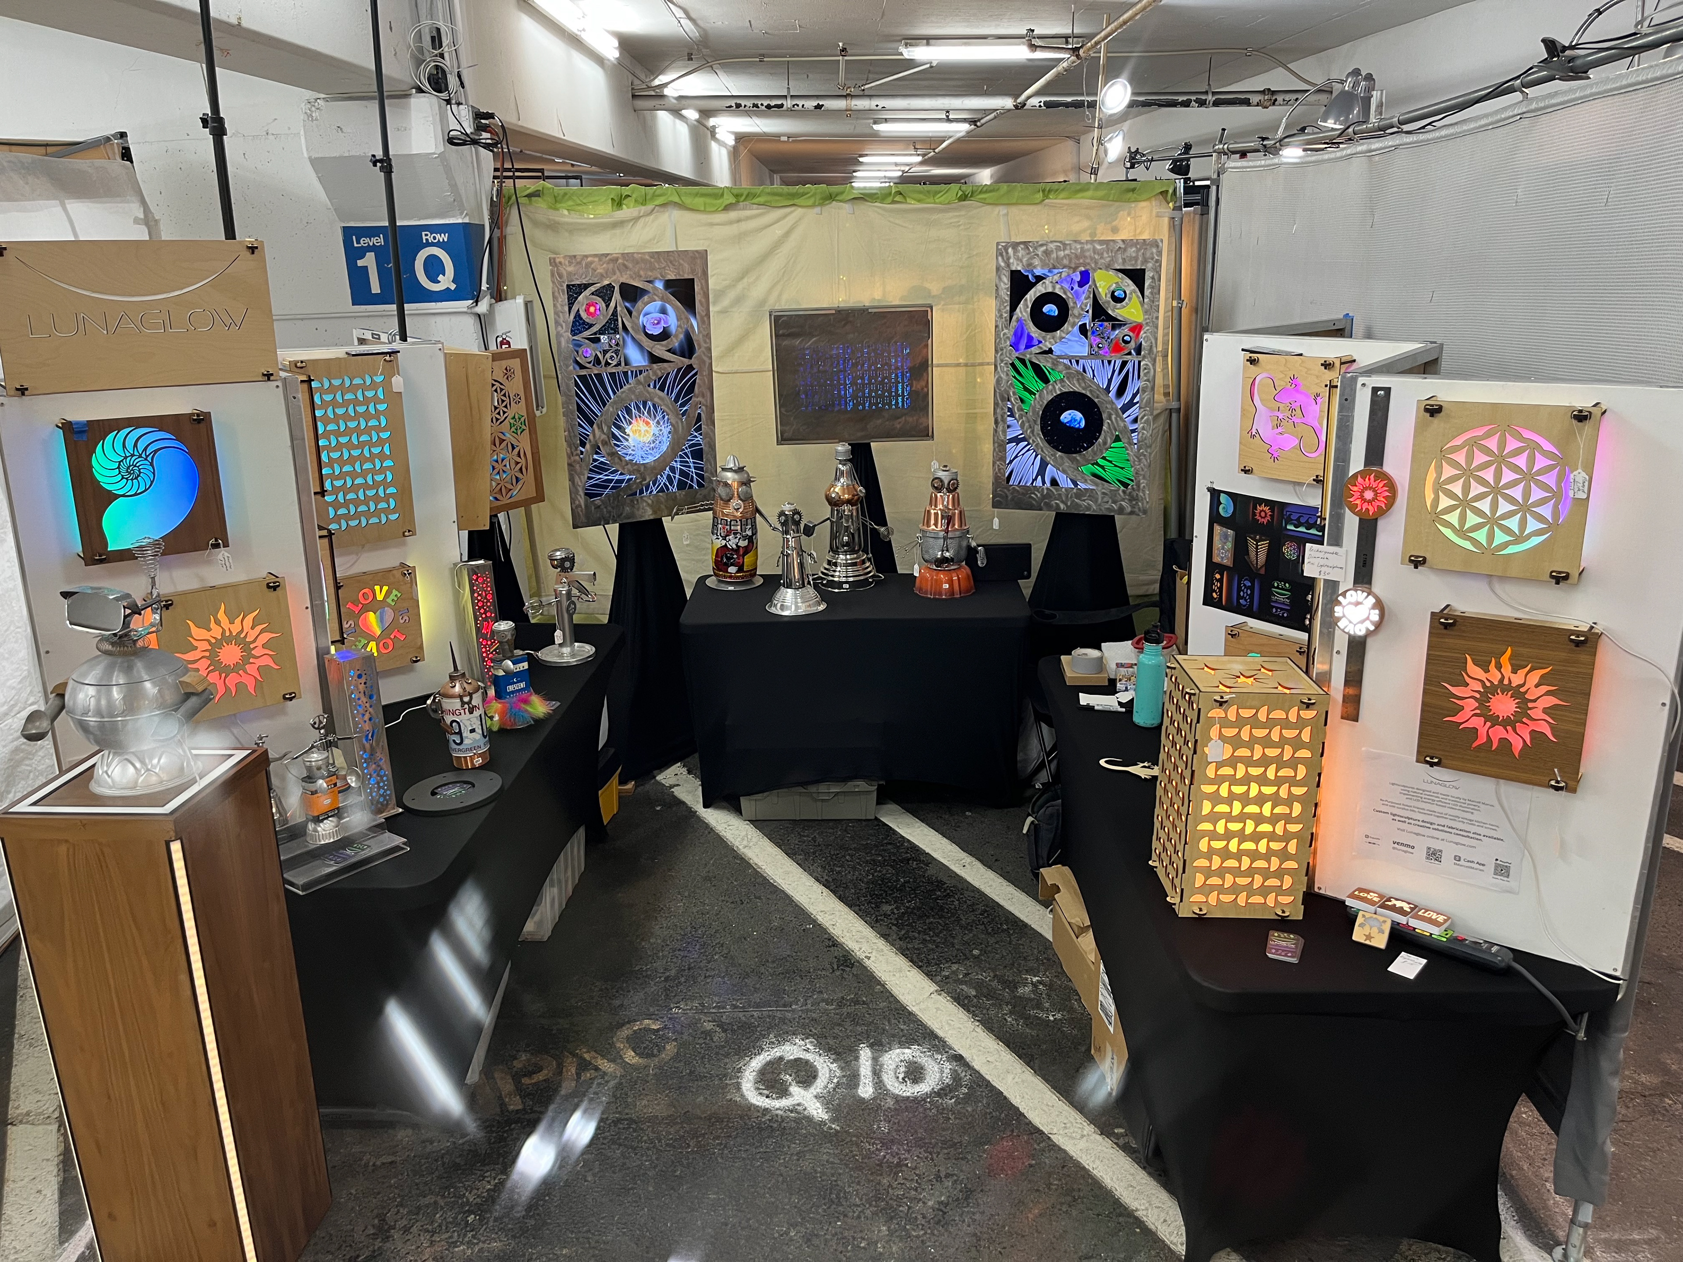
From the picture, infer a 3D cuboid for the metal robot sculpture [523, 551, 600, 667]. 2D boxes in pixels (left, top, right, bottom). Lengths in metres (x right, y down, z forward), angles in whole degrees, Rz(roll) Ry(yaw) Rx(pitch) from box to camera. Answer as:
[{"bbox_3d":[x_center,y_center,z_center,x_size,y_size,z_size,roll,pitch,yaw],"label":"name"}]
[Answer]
[{"bbox_3d":[-0.878,-0.082,3.967,0.200,0.340,0.170,4,17,17],"label":"metal robot sculpture"}]

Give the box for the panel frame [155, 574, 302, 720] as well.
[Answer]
[{"bbox_3d":[-1.297,0.037,2.669,0.257,0.272,0.055,-14,20,-38],"label":"panel frame"}]

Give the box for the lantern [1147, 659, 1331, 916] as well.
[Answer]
[{"bbox_3d":[0.754,0.293,2.412,0.230,0.445,0.235,0,16,3],"label":"lantern"}]

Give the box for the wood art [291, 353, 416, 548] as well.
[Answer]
[{"bbox_3d":[-1.298,-0.476,3.355,0.282,0.485,0.055,-15,21,-41],"label":"wood art"}]

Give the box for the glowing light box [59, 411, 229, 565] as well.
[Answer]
[{"bbox_3d":[-1.379,-0.287,2.510,0.260,0.276,0.055,-14,20,-38],"label":"glowing light box"}]

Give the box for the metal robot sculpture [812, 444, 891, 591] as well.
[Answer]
[{"bbox_3d":[0.024,-0.432,4.788,0.300,0.530,0.220,-3,16,-5],"label":"metal robot sculpture"}]

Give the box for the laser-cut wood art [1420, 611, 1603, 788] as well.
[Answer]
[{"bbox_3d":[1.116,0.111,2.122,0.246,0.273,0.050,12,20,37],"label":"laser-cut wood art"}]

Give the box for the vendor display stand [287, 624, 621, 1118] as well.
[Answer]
[{"bbox_3d":[-1.148,0.595,3.558,0.760,0.725,1.870,0,16,3],"label":"vendor display stand"}]

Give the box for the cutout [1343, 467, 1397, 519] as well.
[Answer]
[{"bbox_3d":[0.921,-0.240,2.198,0.086,0.086,0.018,12,20,37],"label":"cutout"}]

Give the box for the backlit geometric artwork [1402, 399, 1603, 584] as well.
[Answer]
[{"bbox_3d":[1.071,-0.233,2.056,0.263,0.276,0.050,12,20,37],"label":"backlit geometric artwork"}]

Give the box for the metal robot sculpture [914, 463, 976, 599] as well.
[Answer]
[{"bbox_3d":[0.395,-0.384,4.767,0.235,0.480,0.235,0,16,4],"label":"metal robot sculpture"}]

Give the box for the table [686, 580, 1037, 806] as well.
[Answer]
[{"bbox_3d":[0.053,0.218,4.798,1.210,0.725,0.630,-1,16,0],"label":"table"}]

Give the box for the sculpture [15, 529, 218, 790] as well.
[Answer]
[{"bbox_3d":[-1.288,0.059,2.266,0.275,0.445,0.235,3,16,13],"label":"sculpture"}]

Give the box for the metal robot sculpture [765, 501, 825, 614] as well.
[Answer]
[{"bbox_3d":[-0.166,-0.272,4.564,0.224,0.390,0.224,-1,16,1],"label":"metal robot sculpture"}]

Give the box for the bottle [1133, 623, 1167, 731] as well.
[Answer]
[{"bbox_3d":[0.810,0.114,3.314,0.072,0.270,0.072,-1,16,0],"label":"bottle"}]

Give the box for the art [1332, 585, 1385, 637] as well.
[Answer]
[{"bbox_3d":[0.922,-0.034,2.256,0.088,0.090,0.027,11,19,36],"label":"art"}]

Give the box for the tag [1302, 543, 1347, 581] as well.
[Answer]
[{"bbox_3d":[0.871,-0.123,2.276,0.073,0.058,0.004,12,20,37],"label":"tag"}]

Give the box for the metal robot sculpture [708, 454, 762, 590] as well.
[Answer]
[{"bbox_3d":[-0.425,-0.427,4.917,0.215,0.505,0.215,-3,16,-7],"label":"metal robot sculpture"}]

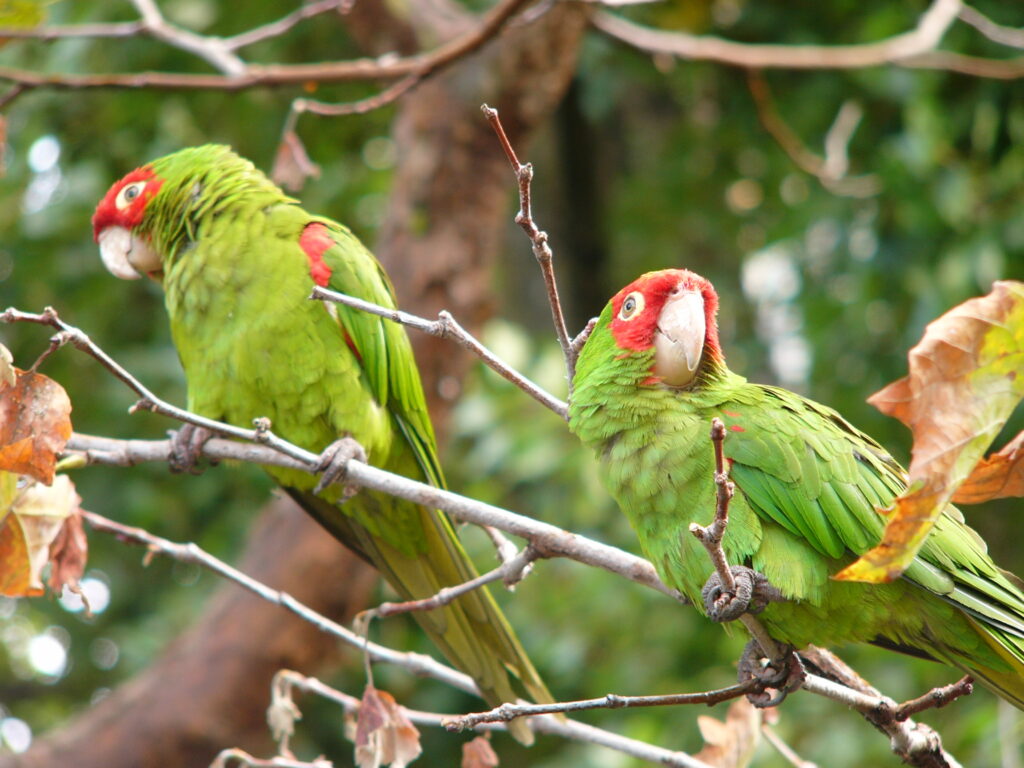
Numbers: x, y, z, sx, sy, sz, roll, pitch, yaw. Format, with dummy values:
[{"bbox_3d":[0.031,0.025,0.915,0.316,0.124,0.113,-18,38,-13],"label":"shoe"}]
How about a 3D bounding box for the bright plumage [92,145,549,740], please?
[{"bbox_3d":[-0.075,0.023,2.800,0.175,0.238,0.105,4,-7,-41],"label":"bright plumage"}]

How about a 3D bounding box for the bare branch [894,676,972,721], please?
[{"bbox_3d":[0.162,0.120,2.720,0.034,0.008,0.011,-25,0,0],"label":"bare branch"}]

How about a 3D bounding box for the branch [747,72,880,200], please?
[{"bbox_3d":[0.149,-0.123,3.500,0.066,0.062,0.030,0,-5,0],"label":"branch"}]

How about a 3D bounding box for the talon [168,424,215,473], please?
[{"bbox_3d":[-0.126,0.025,2.780,0.023,0.020,0.019,5,-7,-43],"label":"talon"}]

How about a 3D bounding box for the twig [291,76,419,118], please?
[{"bbox_3d":[-0.067,-0.123,3.050,0.056,0.013,0.015,-12,0,0],"label":"twig"}]

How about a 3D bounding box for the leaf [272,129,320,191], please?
[{"bbox_3d":[-0.093,-0.096,3.050,0.021,0.027,0.014,1,-5,-6],"label":"leaf"}]

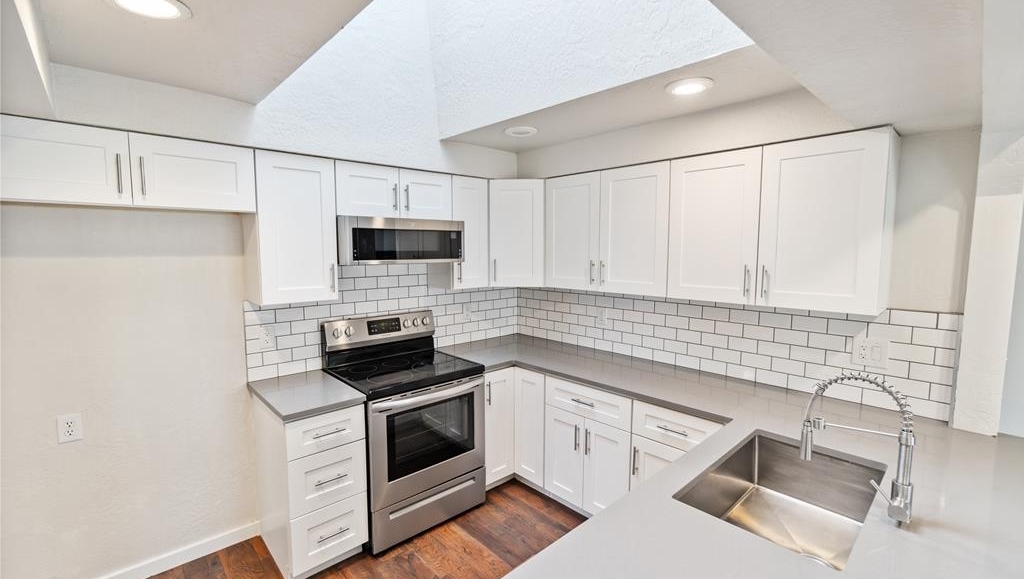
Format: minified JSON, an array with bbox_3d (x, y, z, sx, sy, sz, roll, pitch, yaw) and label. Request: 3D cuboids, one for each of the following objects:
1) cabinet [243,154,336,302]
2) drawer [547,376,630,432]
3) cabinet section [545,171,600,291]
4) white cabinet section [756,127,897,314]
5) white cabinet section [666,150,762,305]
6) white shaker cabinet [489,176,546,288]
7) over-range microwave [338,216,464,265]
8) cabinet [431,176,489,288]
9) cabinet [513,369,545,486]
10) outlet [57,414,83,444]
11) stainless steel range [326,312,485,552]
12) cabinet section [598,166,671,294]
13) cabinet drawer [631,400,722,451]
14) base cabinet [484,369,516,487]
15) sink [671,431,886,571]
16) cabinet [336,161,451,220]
[{"bbox_3d":[-1.210,-0.321,2.327,0.384,0.757,0.328,-5,7,-43],"label":"cabinet"},{"bbox_3d":[0.628,0.640,2.677,0.541,0.185,0.615,-5,7,-43],"label":"drawer"},{"bbox_3d":[0.516,-0.388,2.988,0.328,0.756,0.465,-5,7,-43],"label":"cabinet section"},{"bbox_3d":[1.456,-0.294,1.986,0.328,0.756,0.455,-5,7,-43],"label":"white cabinet section"},{"bbox_3d":[1.145,-0.325,2.318,0.328,0.756,0.457,-5,7,-43],"label":"white cabinet section"},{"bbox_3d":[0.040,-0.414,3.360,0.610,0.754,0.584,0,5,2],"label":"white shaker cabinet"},{"bbox_3d":[-0.736,-0.294,2.663,0.761,0.258,0.455,-5,8,-43],"label":"over-range microwave"},{"bbox_3d":[-0.392,-0.389,3.080,0.310,0.757,0.328,-5,7,-43],"label":"cabinet"},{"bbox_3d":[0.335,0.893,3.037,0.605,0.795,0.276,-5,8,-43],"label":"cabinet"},{"bbox_3d":[-1.968,0.618,1.900,0.075,0.122,0.008,-5,8,-43],"label":"outlet"},{"bbox_3d":[-0.647,0.791,2.676,0.767,1.187,0.680,-5,8,-43],"label":"stainless steel range"},{"bbox_3d":[0.832,-0.356,2.651,0.328,0.756,0.460,-5,7,-43],"label":"cabinet section"},{"bbox_3d":[0.975,0.669,2.254,0.525,0.183,0.454,-5,8,-43],"label":"cabinet drawer"},{"bbox_3d":[-0.282,0.906,3.083,0.277,0.792,0.592,-5,7,-43],"label":"base cabinet"},{"bbox_3d":[0.885,0.739,1.386,0.724,0.239,0.419,-5,7,-43],"label":"sink"},{"bbox_3d":[-0.787,-0.584,2.696,0.767,0.300,0.328,-5,7,-43],"label":"cabinet"}]

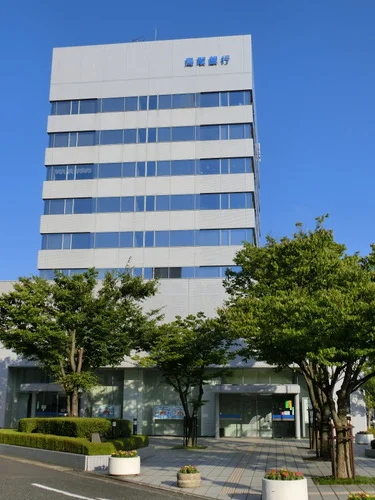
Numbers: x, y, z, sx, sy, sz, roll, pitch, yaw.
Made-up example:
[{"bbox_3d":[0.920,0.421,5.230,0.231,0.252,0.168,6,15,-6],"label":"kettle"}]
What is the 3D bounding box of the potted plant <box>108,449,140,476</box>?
[{"bbox_3d":[-1.611,5.475,16.700,0.790,0.610,0.790,-1,-15,8],"label":"potted plant"}]

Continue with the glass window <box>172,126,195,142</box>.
[{"bbox_3d":[-0.392,-11.045,61.887,2.246,1.532,0.150,-1,-14,8],"label":"glass window"}]

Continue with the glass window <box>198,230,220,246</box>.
[{"bbox_3d":[2.062,-1.136,62.557,2.197,1.663,0.100,-1,-15,8],"label":"glass window"}]

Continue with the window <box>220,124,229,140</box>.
[{"bbox_3d":[3.565,-11.187,62.206,0.699,1.530,0.120,-1,-14,7],"label":"window"}]

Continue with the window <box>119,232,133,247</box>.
[{"bbox_3d":[-5.476,-0.928,58.354,1.239,1.414,0.150,-1,-15,8],"label":"window"}]

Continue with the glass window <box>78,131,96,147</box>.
[{"bbox_3d":[-9.526,-10.462,61.405,1.675,1.399,0.150,-1,-15,8],"label":"glass window"}]

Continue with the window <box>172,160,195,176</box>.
[{"bbox_3d":[-0.388,-7.772,61.689,2.317,1.579,0.120,-1,-15,7],"label":"window"}]

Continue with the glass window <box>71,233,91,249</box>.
[{"bbox_3d":[-9.929,-0.828,60.459,1.777,1.465,0.150,-1,-14,7],"label":"glass window"}]

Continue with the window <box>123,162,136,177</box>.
[{"bbox_3d":[-5.879,-8.026,65.425,1.310,1.681,0.100,-1,-15,8],"label":"window"}]

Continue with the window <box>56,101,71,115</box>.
[{"bbox_3d":[-12.371,-14.305,65.293,1.463,1.589,0.120,-1,-15,7],"label":"window"}]

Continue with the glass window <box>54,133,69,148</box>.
[{"bbox_3d":[-12.272,-10.779,63.495,1.404,1.532,0.150,-1,-14,8],"label":"glass window"}]

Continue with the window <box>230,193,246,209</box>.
[{"bbox_3d":[4.920,-4.715,63.198,1.466,1.673,0.100,-1,-15,8],"label":"window"}]

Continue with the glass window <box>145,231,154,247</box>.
[{"bbox_3d":[-3.381,-1.005,58.084,0.834,1.423,0.150,-1,-15,8],"label":"glass window"}]

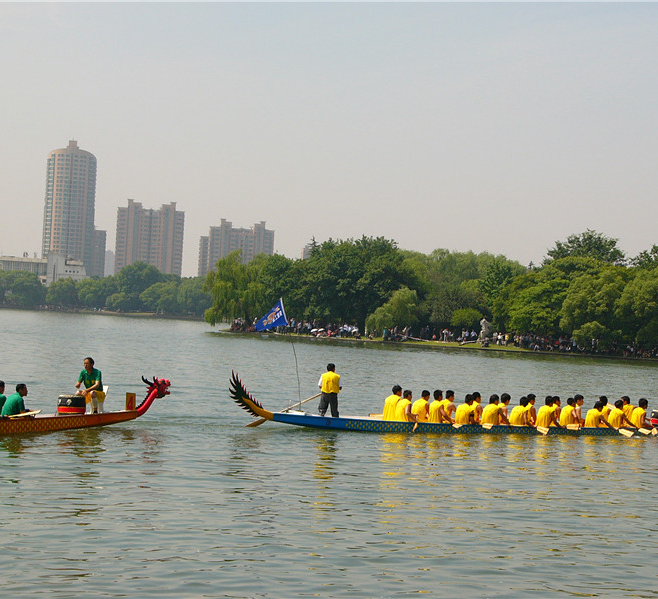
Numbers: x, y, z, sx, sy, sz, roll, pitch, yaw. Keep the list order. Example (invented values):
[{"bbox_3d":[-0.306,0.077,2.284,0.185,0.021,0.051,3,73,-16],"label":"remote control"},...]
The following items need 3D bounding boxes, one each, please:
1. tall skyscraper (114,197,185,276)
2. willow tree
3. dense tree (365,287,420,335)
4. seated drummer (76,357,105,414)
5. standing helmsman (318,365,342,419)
[{"bbox_3d":[-120.790,-31.630,1290.000,43.000,71.000,18.000,3,0,-18],"label":"tall skyscraper"},{"bbox_3d":[-12.915,-1.367,262.000,8.500,10.700,8.500,3,0,0],"label":"willow tree"},{"bbox_3d":[8.579,1.554,259.000,7.200,6.800,7.000,3,0,0],"label":"dense tree"},{"bbox_3d":[-5.997,2.175,48.200,0.720,1.400,0.560,4,-1,-40],"label":"seated drummer"},{"bbox_3d":[0.045,2.751,57.500,0.620,1.680,0.420,3,0,20],"label":"standing helmsman"}]

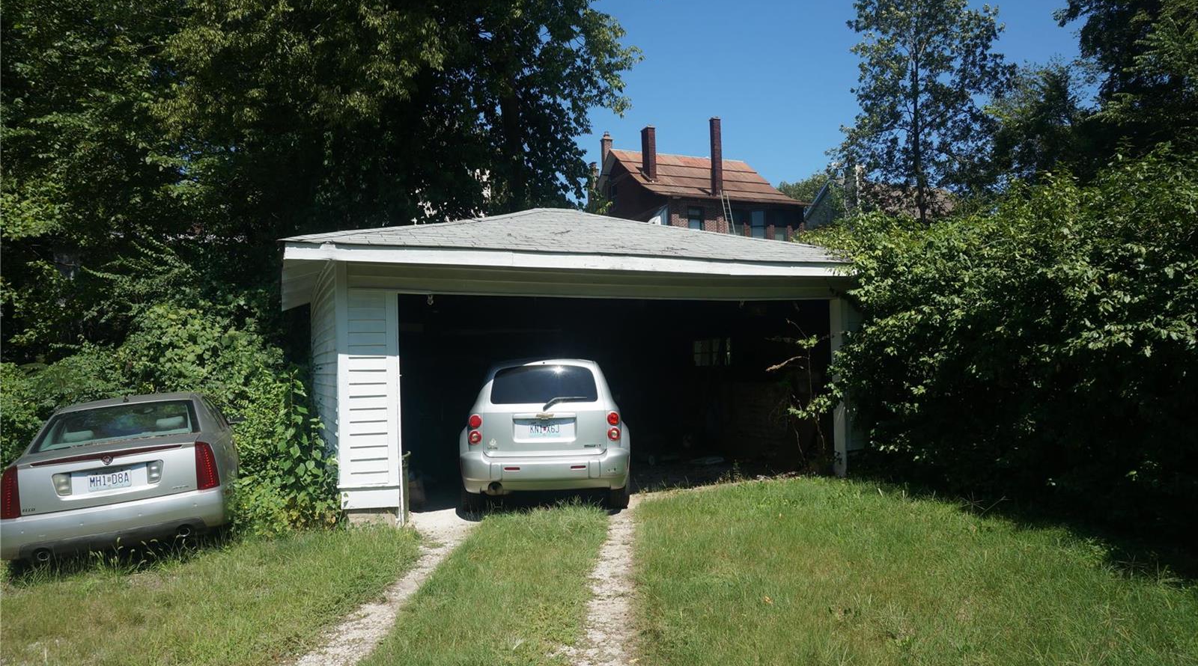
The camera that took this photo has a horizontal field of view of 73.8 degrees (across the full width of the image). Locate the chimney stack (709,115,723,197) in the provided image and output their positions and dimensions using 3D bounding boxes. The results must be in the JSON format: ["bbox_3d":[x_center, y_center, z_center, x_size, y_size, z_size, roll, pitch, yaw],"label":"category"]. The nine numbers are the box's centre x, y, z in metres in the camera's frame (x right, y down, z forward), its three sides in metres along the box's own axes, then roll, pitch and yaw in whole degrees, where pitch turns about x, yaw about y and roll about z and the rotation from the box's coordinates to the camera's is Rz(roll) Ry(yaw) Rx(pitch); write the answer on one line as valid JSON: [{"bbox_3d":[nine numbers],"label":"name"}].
[{"bbox_3d":[6.439,-9.523,43.554,0.420,4.275,0.420,0,-2,-22],"label":"chimney stack"}]

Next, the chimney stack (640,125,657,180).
[{"bbox_3d":[2.793,-9.757,43.942,0.420,2.919,0.880,0,-2,-22],"label":"chimney stack"}]

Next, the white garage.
[{"bbox_3d":[-0.600,0.111,11.157,7.117,3.701,6.577,0,-2,-22],"label":"white garage"}]

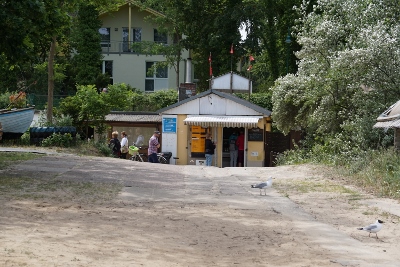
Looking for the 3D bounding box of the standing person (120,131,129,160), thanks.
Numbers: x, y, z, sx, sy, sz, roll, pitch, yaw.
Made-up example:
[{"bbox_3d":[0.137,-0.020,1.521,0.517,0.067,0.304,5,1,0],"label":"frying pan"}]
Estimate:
[{"bbox_3d":[-2.900,0.760,38.600,0.340,1.670,0.460,0,1,18],"label":"standing person"}]

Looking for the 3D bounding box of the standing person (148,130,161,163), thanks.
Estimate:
[{"bbox_3d":[-1.730,0.780,38.300,0.440,1.720,0.500,0,1,-6],"label":"standing person"}]

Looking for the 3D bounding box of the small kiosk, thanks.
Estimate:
[{"bbox_3d":[0.630,-0.060,42.600,4.700,3.500,4.200,0,1,0],"label":"small kiosk"}]

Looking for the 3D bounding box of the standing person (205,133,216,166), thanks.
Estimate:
[{"bbox_3d":[0.440,0.824,40.200,0.420,1.680,0.480,0,1,-22],"label":"standing person"}]

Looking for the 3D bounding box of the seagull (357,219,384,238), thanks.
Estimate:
[{"bbox_3d":[2.217,1.249,13.000,0.365,0.250,0.130,0,1,5],"label":"seagull"}]

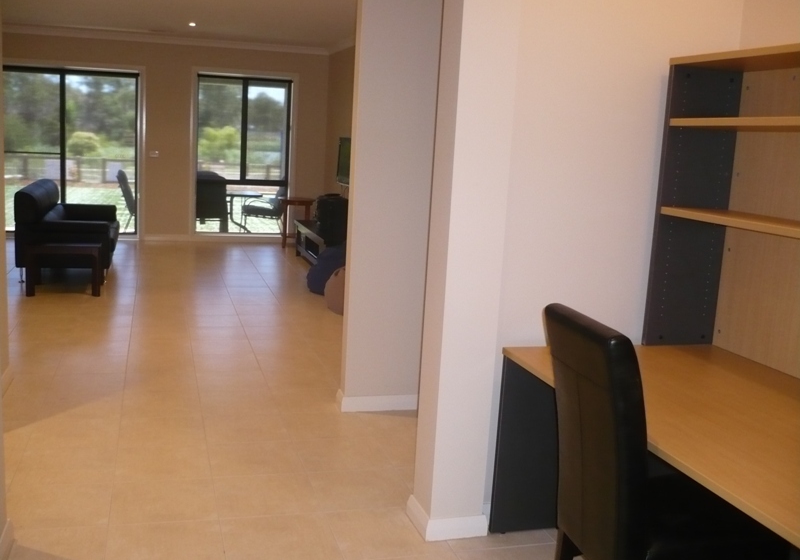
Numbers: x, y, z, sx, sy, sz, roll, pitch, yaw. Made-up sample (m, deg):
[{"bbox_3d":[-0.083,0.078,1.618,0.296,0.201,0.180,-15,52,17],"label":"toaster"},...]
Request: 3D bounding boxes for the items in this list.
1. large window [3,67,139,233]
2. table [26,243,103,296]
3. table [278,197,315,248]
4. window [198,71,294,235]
[{"bbox_3d":[-4.054,-1.545,9.717,1.720,1.956,0.120,0,10,-17],"label":"large window"},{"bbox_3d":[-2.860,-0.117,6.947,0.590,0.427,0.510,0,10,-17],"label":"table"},{"bbox_3d":[-1.332,-0.726,10.451,0.450,0.600,0.390,0,10,-17],"label":"table"},{"bbox_3d":[-1.984,-1.567,10.303,1.162,1.972,0.120,0,10,-17],"label":"window"}]

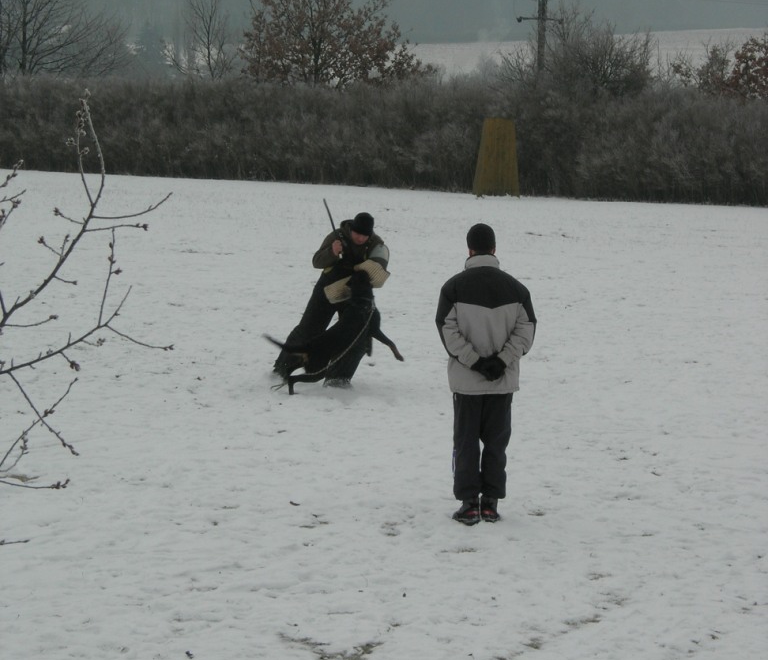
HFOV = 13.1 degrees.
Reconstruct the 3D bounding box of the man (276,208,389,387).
[{"bbox_3d":[-0.416,-0.250,26.500,0.900,1.370,0.750,0,5,-6],"label":"man"}]

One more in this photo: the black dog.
[{"bbox_3d":[-0.388,0.020,26.200,1.030,0.930,0.500,-3,6,-40],"label":"black dog"}]

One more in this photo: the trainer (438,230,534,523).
[{"bbox_3d":[0.610,0.260,20.000,0.580,1.780,0.420,0,5,-6],"label":"trainer"}]

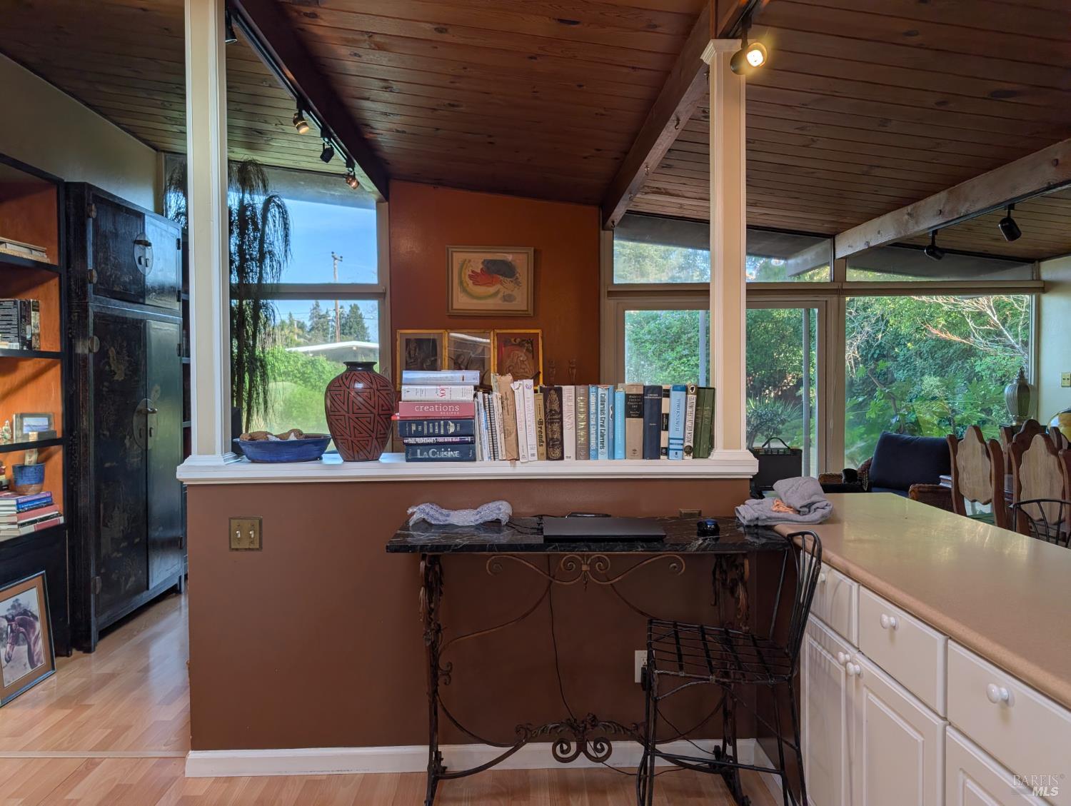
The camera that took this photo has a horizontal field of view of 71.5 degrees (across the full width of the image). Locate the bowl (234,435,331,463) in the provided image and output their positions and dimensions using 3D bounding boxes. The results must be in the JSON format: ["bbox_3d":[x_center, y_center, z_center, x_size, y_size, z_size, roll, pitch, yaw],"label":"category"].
[{"bbox_3d":[-0.894,0.156,2.630,0.345,0.091,0.313,0,2,-2],"label":"bowl"}]

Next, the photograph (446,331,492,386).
[{"bbox_3d":[-0.514,-0.338,5.780,0.353,0.455,0.030,0,2,-2],"label":"photograph"}]

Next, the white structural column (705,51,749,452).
[{"bbox_3d":[0.678,-0.525,2.638,0.146,1.434,0.146,0,2,-2],"label":"white structural column"}]

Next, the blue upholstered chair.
[{"bbox_3d":[2.533,0.697,5.365,0.808,0.889,0.768,-2,3,-32],"label":"blue upholstered chair"}]

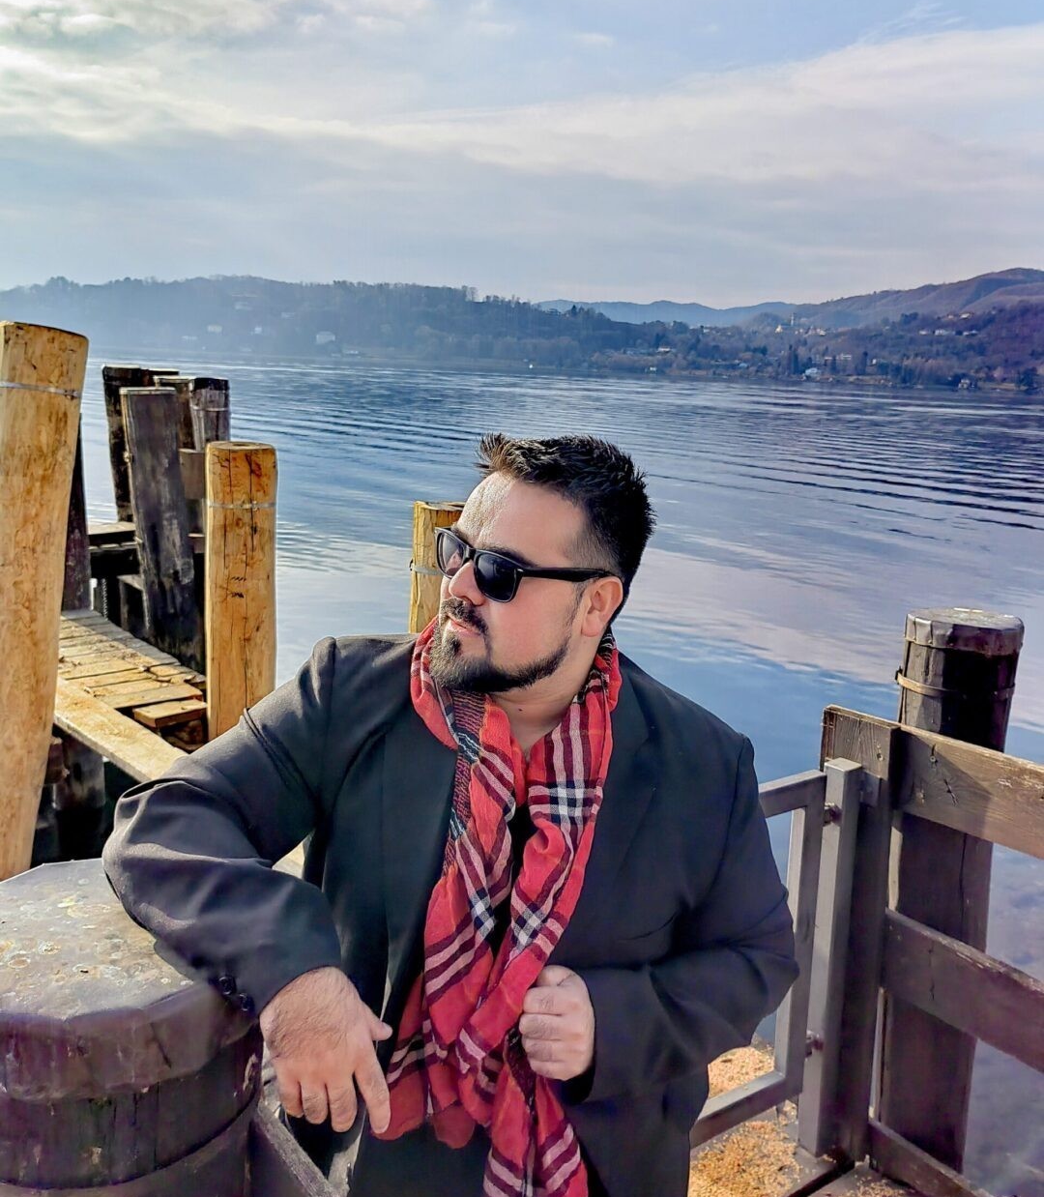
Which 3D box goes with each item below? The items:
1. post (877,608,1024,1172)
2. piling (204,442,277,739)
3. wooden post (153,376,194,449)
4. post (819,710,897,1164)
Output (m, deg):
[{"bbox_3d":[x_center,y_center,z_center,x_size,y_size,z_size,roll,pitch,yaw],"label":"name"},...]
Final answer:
[{"bbox_3d":[0.953,0.737,2.494,0.255,1.420,0.255,-8,14,-35],"label":"post"},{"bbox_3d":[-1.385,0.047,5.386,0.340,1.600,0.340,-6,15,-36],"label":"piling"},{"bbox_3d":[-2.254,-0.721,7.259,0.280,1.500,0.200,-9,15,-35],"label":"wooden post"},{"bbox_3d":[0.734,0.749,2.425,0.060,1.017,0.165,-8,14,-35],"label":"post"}]

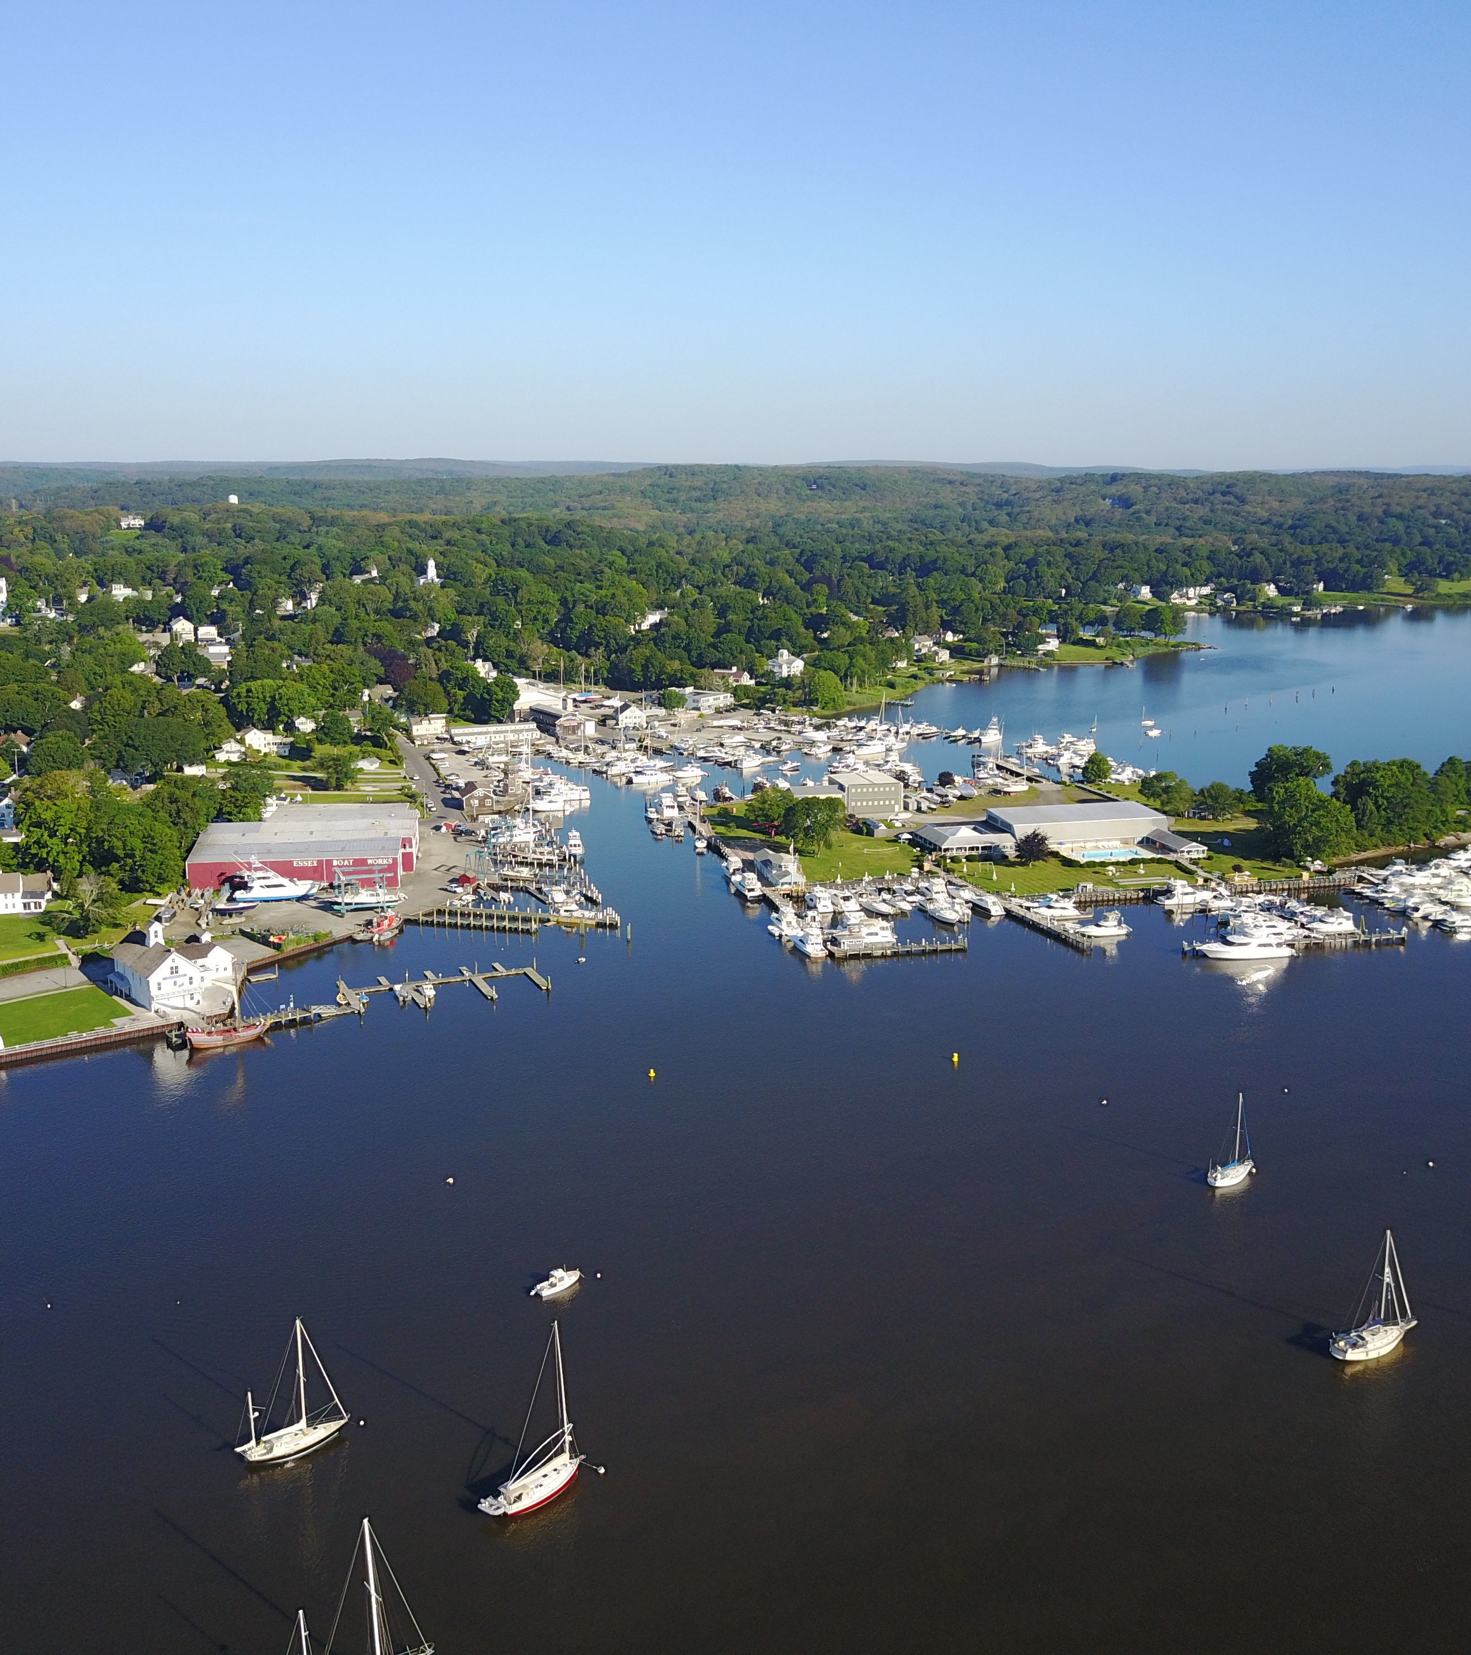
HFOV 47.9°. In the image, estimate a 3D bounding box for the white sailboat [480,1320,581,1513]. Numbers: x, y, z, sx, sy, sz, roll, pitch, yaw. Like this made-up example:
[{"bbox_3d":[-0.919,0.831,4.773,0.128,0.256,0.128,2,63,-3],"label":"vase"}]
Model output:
[{"bbox_3d":[-20.550,61.070,172.080,12.100,18.200,3.700,-10,16,-40],"label":"white sailboat"}]

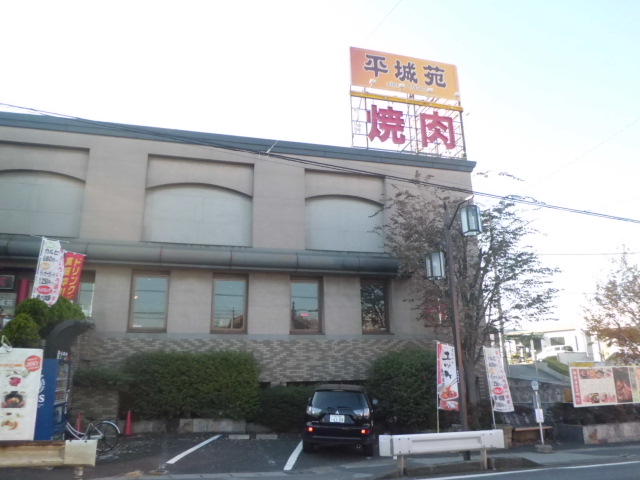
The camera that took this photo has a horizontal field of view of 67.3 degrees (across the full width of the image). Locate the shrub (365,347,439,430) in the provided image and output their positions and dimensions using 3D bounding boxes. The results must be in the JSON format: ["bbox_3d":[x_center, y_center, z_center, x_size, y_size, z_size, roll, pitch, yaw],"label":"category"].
[{"bbox_3d":[2.781,5.100,16.400,2.350,2.600,1.500,3,-16,-14],"label":"shrub"}]

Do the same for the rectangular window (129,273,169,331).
[{"bbox_3d":[-5.873,2.141,16.599,1.250,2.080,0.160,3,-16,-13],"label":"rectangular window"}]

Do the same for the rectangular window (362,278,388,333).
[{"bbox_3d":[2.146,2.610,18.936,1.157,2.134,0.180,3,-16,-14],"label":"rectangular window"}]

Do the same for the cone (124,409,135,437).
[{"bbox_3d":[-5.381,5.192,13.600,0.370,0.720,0.370,3,-16,-14],"label":"cone"}]

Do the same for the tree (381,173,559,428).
[{"bbox_3d":[4.850,2.009,15.700,5.500,7.700,5.200,3,-16,-14],"label":"tree"}]

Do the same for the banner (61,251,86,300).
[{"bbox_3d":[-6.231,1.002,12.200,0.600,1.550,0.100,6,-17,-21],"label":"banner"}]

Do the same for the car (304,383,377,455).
[{"bbox_3d":[0.537,4.972,13.632,1.820,1.680,4.640,-2,-16,3],"label":"car"}]

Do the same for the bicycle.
[{"bbox_3d":[-5.726,4.516,11.419,1.780,1.040,0.550,3,-16,-13],"label":"bicycle"}]

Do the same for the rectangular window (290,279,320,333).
[{"bbox_3d":[-0.472,2.426,17.875,1.250,2.080,0.160,3,-16,-13],"label":"rectangular window"}]

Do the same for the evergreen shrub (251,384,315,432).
[{"bbox_3d":[-1.163,5.679,16.200,2.400,1.500,1.000,3,-16,-14],"label":"evergreen shrub"}]

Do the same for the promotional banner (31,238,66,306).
[{"bbox_3d":[-6.531,0.825,11.500,0.650,1.700,0.120,6,-17,-24],"label":"promotional banner"}]

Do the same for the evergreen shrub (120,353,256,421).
[{"bbox_3d":[-4.038,4.627,15.370,4.173,2.136,1.400,3,-16,-13],"label":"evergreen shrub"}]

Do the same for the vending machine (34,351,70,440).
[{"bbox_3d":[-6.022,3.470,10.376,0.720,1.930,1.060,3,-16,-13],"label":"vending machine"}]

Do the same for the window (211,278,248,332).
[{"bbox_3d":[-3.202,2.282,17.230,1.250,2.080,0.160,3,-16,-13],"label":"window"}]

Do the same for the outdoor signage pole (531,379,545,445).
[{"bbox_3d":[5.719,4.511,12.549,0.300,1.720,0.200,3,-16,-13],"label":"outdoor signage pole"}]

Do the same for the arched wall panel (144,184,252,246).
[{"bbox_3d":[-4.427,-0.962,17.735,3.920,2.350,0.200,3,-15,-13],"label":"arched wall panel"}]

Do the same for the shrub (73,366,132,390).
[{"bbox_3d":[-6.606,4.207,14.600,1.700,0.750,0.800,3,-16,-14],"label":"shrub"}]

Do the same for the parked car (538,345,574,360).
[{"bbox_3d":[24.108,11.613,48.988,3.750,1.550,1.620,-1,-16,0],"label":"parked car"}]

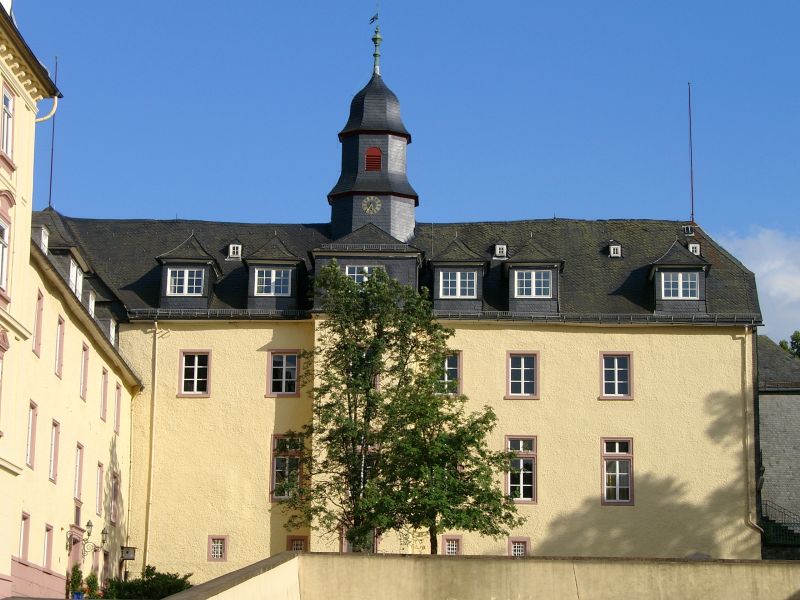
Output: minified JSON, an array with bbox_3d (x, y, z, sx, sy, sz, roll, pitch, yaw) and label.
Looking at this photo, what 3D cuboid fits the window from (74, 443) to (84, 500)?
[{"bbox_3d":[-11.502,6.160,64.255,0.250,2.040,1.350,1,-13,0],"label":"window"}]

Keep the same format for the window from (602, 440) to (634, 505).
[{"bbox_3d":[8.736,6.901,72.370,1.290,2.720,0.200,0,-13,1],"label":"window"}]

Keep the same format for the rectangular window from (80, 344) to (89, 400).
[{"bbox_3d":[-10.982,2.498,62.400,0.200,1.930,1.120,0,-13,0],"label":"rectangular window"}]

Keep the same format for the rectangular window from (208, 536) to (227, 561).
[{"bbox_3d":[-7.247,9.904,71.794,0.770,1.030,0.200,0,-13,1],"label":"rectangular window"}]

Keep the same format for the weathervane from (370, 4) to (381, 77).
[{"bbox_3d":[-1.131,-12.302,84.914,0.500,3.447,0.350,0,-13,2],"label":"weathervane"}]

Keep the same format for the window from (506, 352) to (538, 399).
[{"bbox_3d":[5.213,3.223,76.355,1.407,2.085,0.250,0,-13,2],"label":"window"}]

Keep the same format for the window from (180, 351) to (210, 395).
[{"bbox_3d":[-8.698,3.155,76.770,1.366,2.053,0.250,0,-13,2],"label":"window"}]

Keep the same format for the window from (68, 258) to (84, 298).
[{"bbox_3d":[-11.941,-0.692,66.323,0.400,1.170,2.450,1,-13,0],"label":"window"}]

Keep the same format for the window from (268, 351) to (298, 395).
[{"bbox_3d":[-4.750,3.026,73.403,1.330,2.000,0.200,0,-13,1],"label":"window"}]

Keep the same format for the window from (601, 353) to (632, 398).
[{"bbox_3d":[8.818,3.101,73.270,1.320,2.000,0.200,0,-13,1],"label":"window"}]

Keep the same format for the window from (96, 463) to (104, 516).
[{"bbox_3d":[-11.006,6.922,65.740,0.200,1.930,1.100,0,-13,0],"label":"window"}]

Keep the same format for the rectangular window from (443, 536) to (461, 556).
[{"bbox_3d":[2.077,9.913,71.713,0.770,1.000,0.200,0,-13,1],"label":"rectangular window"}]

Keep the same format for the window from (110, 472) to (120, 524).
[{"bbox_3d":[-11.541,8.032,72.470,0.250,2.070,1.300,1,-13,0],"label":"window"}]

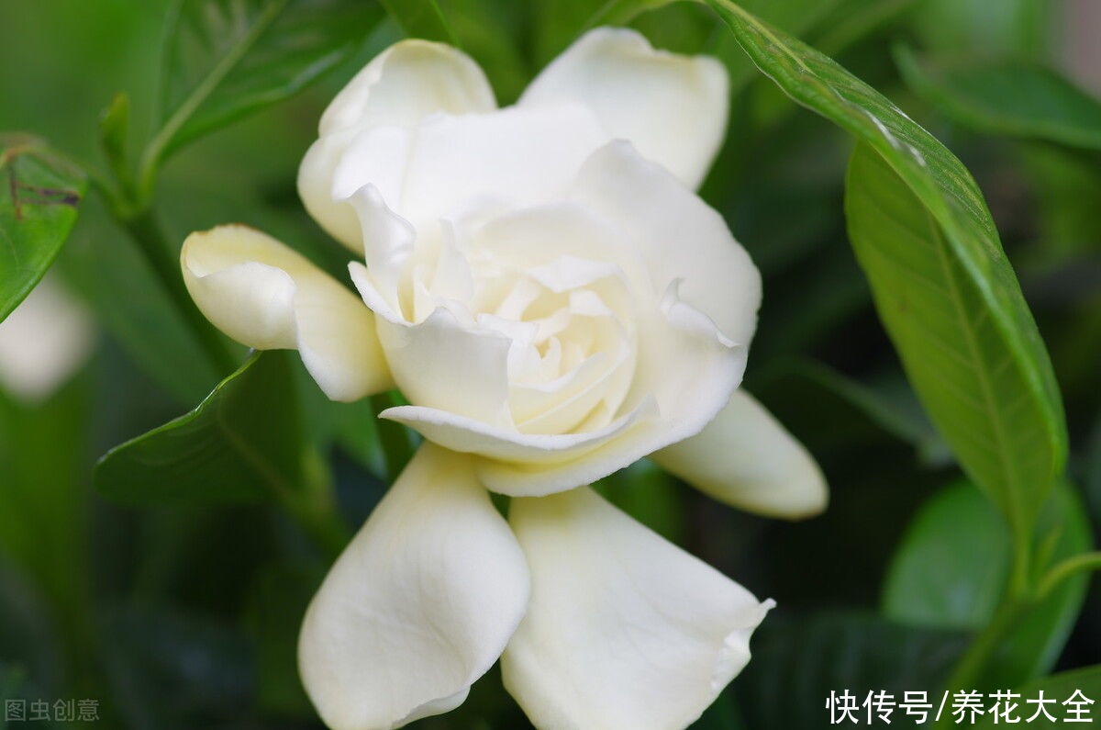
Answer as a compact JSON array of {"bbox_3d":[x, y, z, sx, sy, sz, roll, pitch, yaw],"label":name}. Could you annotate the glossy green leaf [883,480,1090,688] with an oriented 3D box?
[{"bbox_3d":[0.057,0.029,0.600,0.026,0.027,0.009,6,-12,7],"label":"glossy green leaf"}]

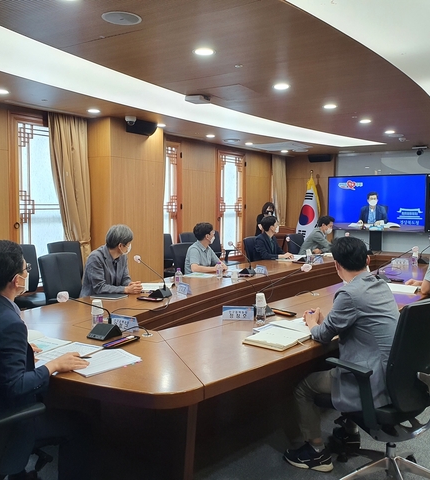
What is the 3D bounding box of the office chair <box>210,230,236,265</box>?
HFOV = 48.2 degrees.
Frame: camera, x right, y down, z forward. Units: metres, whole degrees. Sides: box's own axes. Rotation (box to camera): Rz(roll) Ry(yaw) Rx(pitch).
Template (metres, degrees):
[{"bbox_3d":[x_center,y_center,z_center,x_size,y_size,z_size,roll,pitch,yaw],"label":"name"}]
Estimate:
[{"bbox_3d":[0.110,0.373,8.251,0.660,1.010,0.650,3,5,32],"label":"office chair"}]

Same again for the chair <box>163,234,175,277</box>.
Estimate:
[{"bbox_3d":[-0.616,0.433,7.665,0.640,1.030,0.640,3,5,34],"label":"chair"}]

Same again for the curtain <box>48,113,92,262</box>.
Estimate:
[{"bbox_3d":[-1.956,-0.320,6.463,0.200,2.620,0.680,3,5,34],"label":"curtain"}]

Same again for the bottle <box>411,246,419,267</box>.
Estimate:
[{"bbox_3d":[2.470,0.220,5.933,0.066,0.200,0.066,0,4,0],"label":"bottle"}]

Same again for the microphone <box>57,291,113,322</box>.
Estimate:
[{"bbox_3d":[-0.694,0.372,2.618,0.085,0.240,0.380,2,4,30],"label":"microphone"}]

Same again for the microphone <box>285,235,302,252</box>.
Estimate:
[{"bbox_3d":[1.090,0.107,6.621,0.320,0.280,0.090,4,5,45],"label":"microphone"}]

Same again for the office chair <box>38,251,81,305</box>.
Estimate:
[{"bbox_3d":[-1.311,0.645,4.529,0.620,1.000,0.620,3,5,38],"label":"office chair"}]

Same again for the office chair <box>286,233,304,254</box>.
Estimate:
[{"bbox_3d":[1.525,0.428,7.839,0.620,1.000,0.620,2,4,32],"label":"office chair"}]

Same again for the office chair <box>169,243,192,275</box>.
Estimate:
[{"bbox_3d":[-0.165,0.553,5.942,0.640,1.030,0.640,3,5,34],"label":"office chair"}]

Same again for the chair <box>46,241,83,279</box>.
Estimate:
[{"bbox_3d":[-1.691,0.557,5.879,0.620,1.000,0.620,3,5,37],"label":"chair"}]

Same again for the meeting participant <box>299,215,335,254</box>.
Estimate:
[{"bbox_3d":[1.720,0.295,7.656,0.800,1.290,0.520,2,4,26],"label":"meeting participant"}]

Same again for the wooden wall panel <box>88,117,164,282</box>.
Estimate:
[{"bbox_3d":[-1.290,-0.355,7.101,0.500,2.660,1.030,3,5,37],"label":"wooden wall panel"}]

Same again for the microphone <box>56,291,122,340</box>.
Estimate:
[{"bbox_3d":[-0.662,0.398,2.592,0.130,0.285,0.400,2,4,30],"label":"microphone"}]

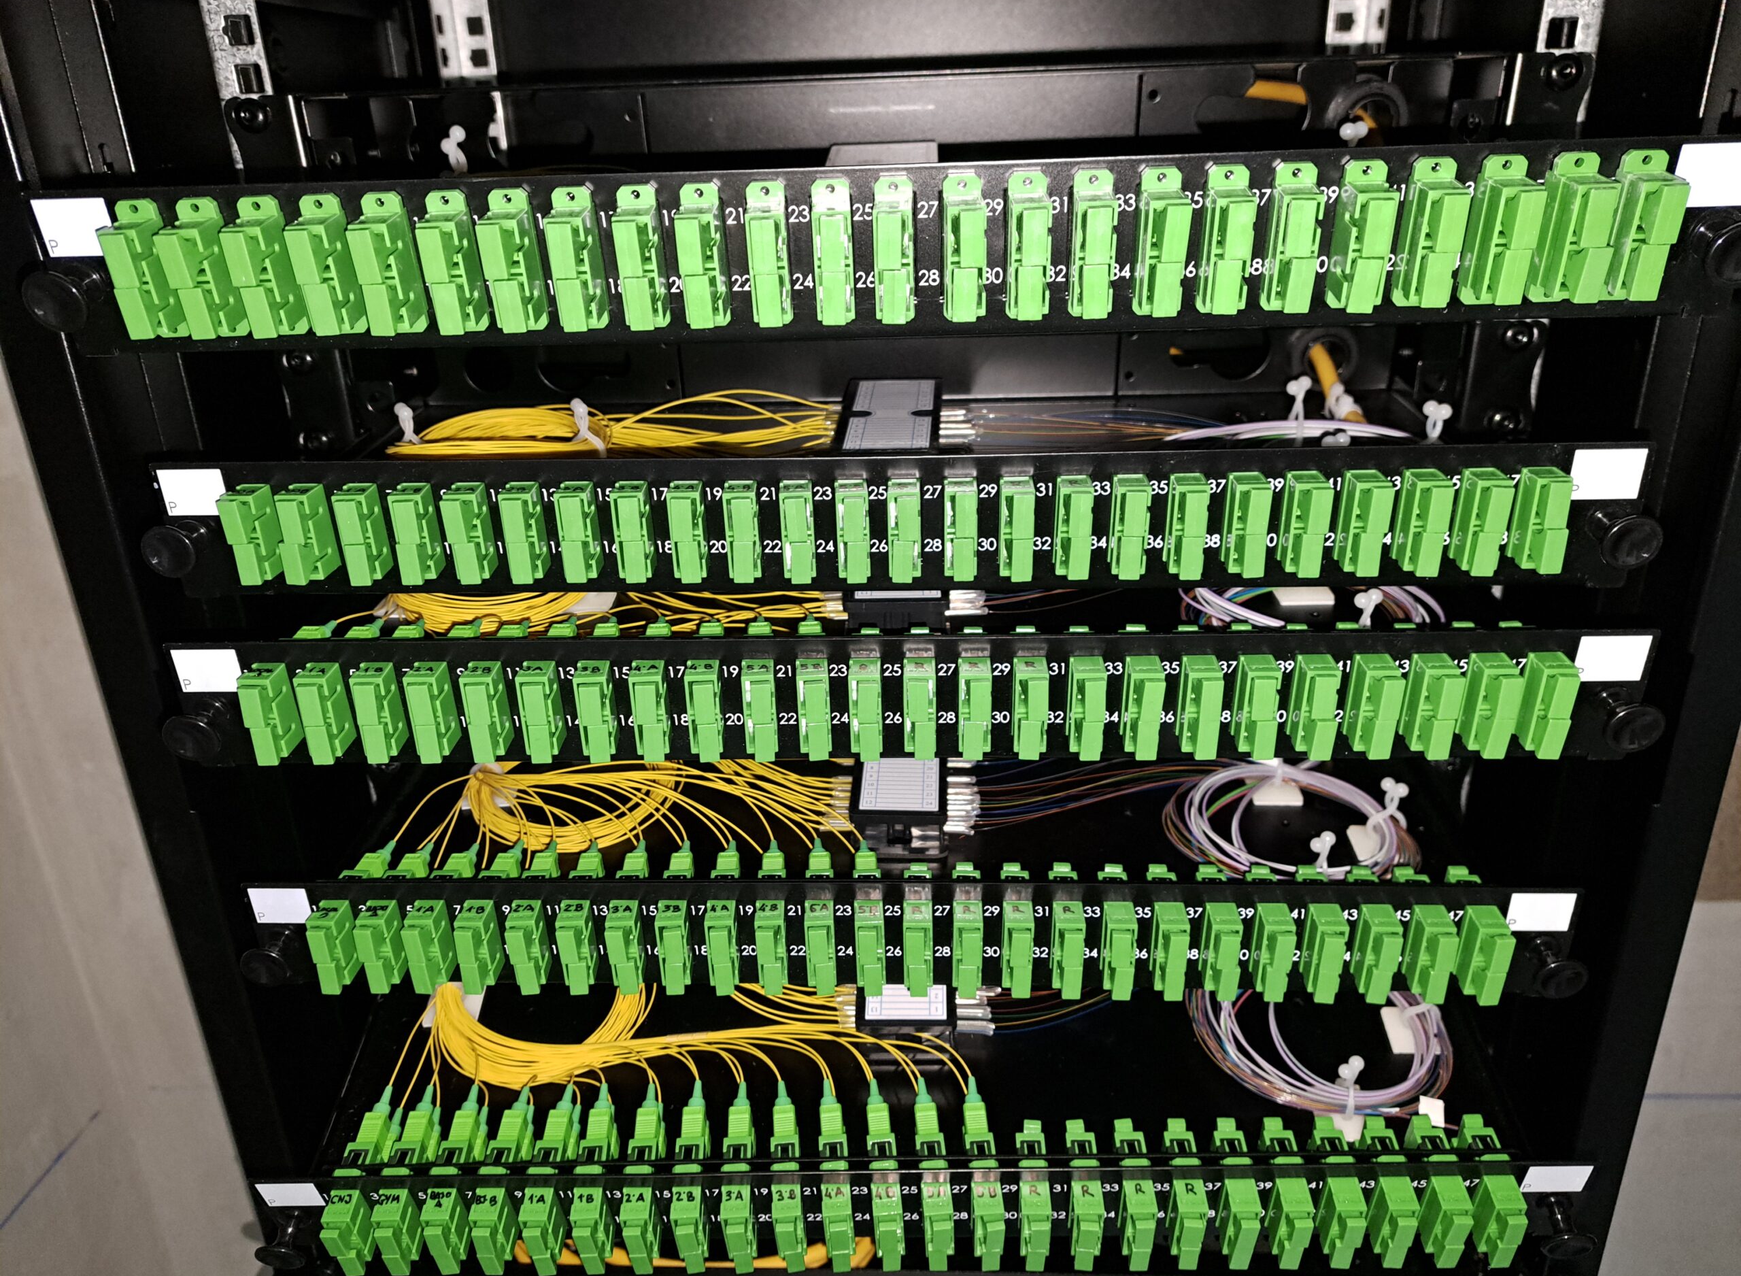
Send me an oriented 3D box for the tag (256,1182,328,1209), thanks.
[{"bbox_3d":[-0.193,0.186,0.403,0.020,0.015,0.001,-2,35,2],"label":"tag"}]

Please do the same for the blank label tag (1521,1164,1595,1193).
[{"bbox_3d":[0.219,0.173,0.386,0.020,0.015,0.001,-2,35,2],"label":"blank label tag"}]

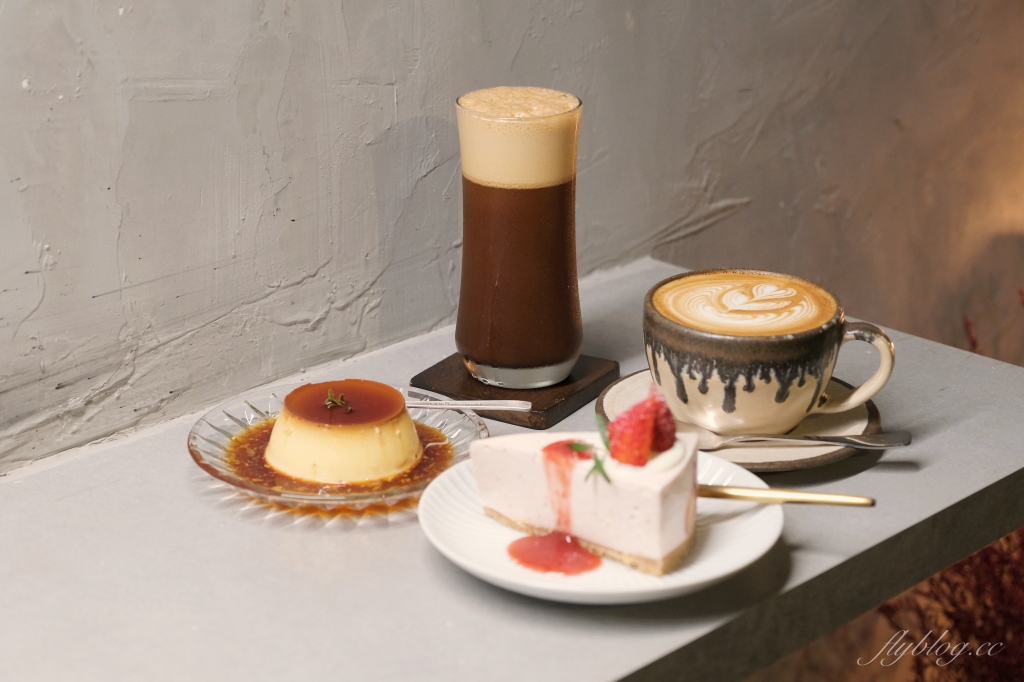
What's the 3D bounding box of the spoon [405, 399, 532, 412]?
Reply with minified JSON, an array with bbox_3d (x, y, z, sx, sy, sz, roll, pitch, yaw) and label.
[{"bbox_3d":[-0.053,0.036,1.128,0.135,0.016,0.028,0,20,18],"label":"spoon"}]

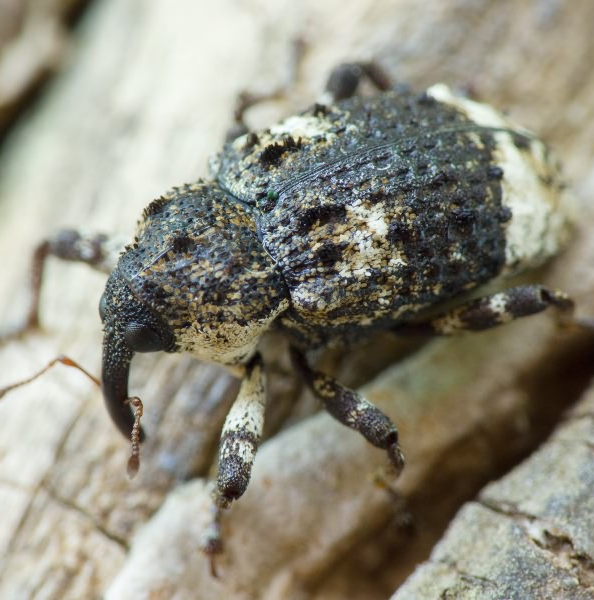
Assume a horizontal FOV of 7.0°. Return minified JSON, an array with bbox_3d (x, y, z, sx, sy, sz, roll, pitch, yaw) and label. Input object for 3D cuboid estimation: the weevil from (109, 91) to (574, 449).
[{"bbox_3d":[0.001,-0.001,0.089,0.010,0.006,0.004,-16,47,-21],"label":"weevil"}]

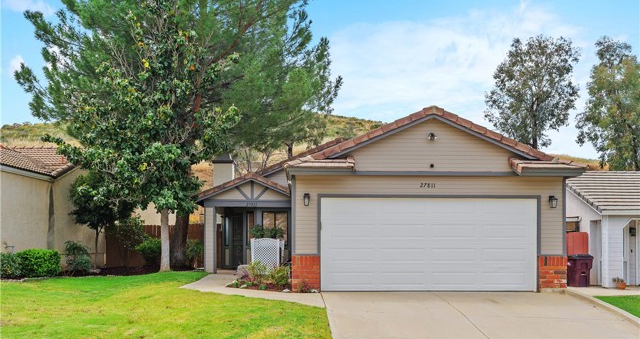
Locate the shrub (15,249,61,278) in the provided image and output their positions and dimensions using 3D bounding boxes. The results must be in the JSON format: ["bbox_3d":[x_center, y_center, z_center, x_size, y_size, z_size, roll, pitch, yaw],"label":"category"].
[{"bbox_3d":[-7.450,2.470,14.000,1.130,0.800,0.880,0,-3,0],"label":"shrub"}]

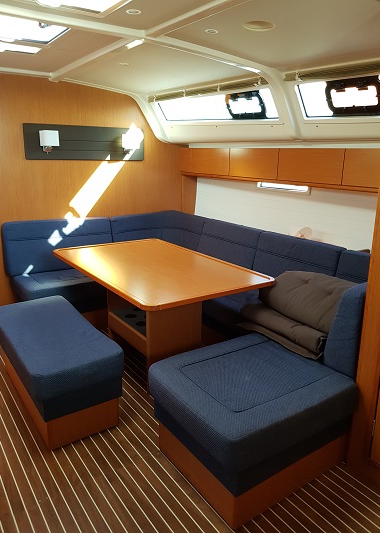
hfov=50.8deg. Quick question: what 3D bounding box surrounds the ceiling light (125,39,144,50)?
[{"bbox_3d":[-0.342,-1.358,2.448,0.050,0.028,0.190,-9,18,-34],"label":"ceiling light"}]

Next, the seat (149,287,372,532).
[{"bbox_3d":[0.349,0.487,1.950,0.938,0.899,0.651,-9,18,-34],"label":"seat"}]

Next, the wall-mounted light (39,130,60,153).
[{"bbox_3d":[-1.222,-1.087,3.503,0.135,0.180,0.120,-9,18,-34],"label":"wall-mounted light"}]

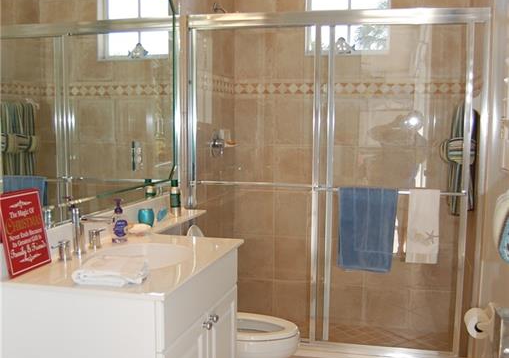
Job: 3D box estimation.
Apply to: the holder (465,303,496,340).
[{"bbox_3d":[0.887,0.566,2.268,0.115,0.140,0.140,2,5,14],"label":"holder"}]

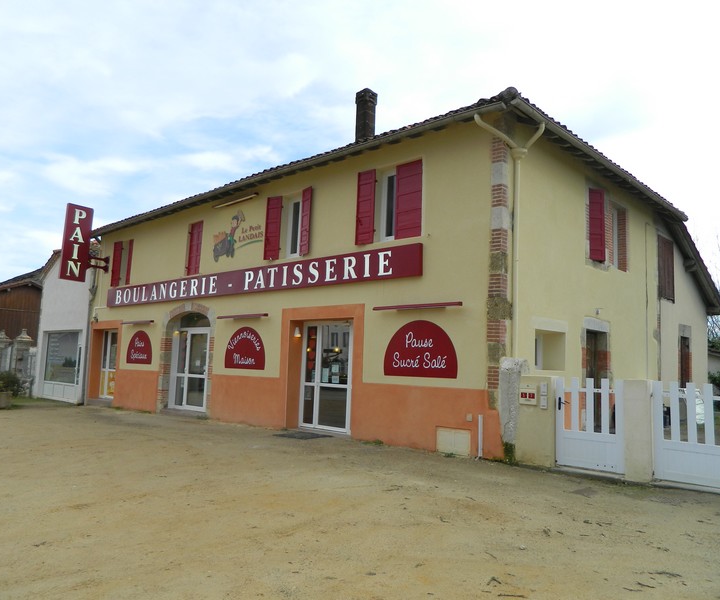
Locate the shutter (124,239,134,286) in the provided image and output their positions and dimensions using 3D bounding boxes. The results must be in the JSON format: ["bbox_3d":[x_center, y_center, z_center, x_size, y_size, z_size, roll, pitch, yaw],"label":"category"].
[{"bbox_3d":[-7.487,-1.219,18.835,0.410,1.470,0.050,-4,-9,43],"label":"shutter"}]

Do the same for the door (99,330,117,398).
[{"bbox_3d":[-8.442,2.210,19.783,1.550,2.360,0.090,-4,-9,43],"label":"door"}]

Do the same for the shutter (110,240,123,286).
[{"bbox_3d":[-8.103,-1.197,19.282,0.460,1.490,0.050,-4,-9,43],"label":"shutter"}]

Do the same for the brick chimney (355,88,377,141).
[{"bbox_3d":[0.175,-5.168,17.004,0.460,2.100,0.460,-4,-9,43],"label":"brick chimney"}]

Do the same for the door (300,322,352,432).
[{"bbox_3d":[-0.675,1.662,12.583,1.660,2.380,0.090,-4,-9,43],"label":"door"}]

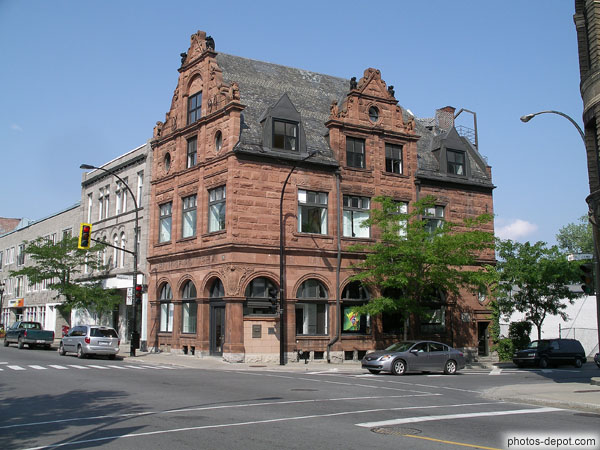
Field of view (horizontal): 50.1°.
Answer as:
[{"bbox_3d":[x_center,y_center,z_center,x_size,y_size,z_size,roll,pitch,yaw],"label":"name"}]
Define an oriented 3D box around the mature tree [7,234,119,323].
[{"bbox_3d":[-16.500,4.780,45.100,7.400,7.900,6.800,3,-9,-20],"label":"mature tree"}]

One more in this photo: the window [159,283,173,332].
[{"bbox_3d":[-7.872,4.817,37.537,0.250,2.963,1.773,7,-11,-38],"label":"window"}]

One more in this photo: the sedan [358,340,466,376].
[{"bbox_3d":[4.970,5.762,27.928,4.800,1.470,1.800,5,-10,-30],"label":"sedan"}]

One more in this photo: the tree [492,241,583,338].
[{"bbox_3d":[15.890,5.041,42.724,5.600,8.074,5.600,5,-10,-28],"label":"tree"}]

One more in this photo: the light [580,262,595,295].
[{"bbox_3d":[9.863,1.846,22.000,0.380,1.070,0.340,5,-10,-28],"label":"light"}]

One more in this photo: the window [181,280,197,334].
[{"bbox_3d":[-6.148,4.523,35.358,0.250,2.982,1.793,7,-11,-38],"label":"window"}]

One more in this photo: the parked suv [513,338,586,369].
[{"bbox_3d":[14.925,7.642,38.258,4.650,1.690,1.850,5,-10,-28],"label":"parked suv"}]

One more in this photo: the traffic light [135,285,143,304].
[{"bbox_3d":[-8.803,3.809,35.000,0.340,1.070,0.380,7,-11,-38],"label":"traffic light"}]

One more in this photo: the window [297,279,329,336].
[{"bbox_3d":[0.683,4.333,33.759,1.891,3.028,0.250,5,-10,-28],"label":"window"}]

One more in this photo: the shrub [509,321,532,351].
[{"bbox_3d":[14.269,7.492,41.450,1.500,2.509,1.500,5,-10,-28],"label":"shrub"}]

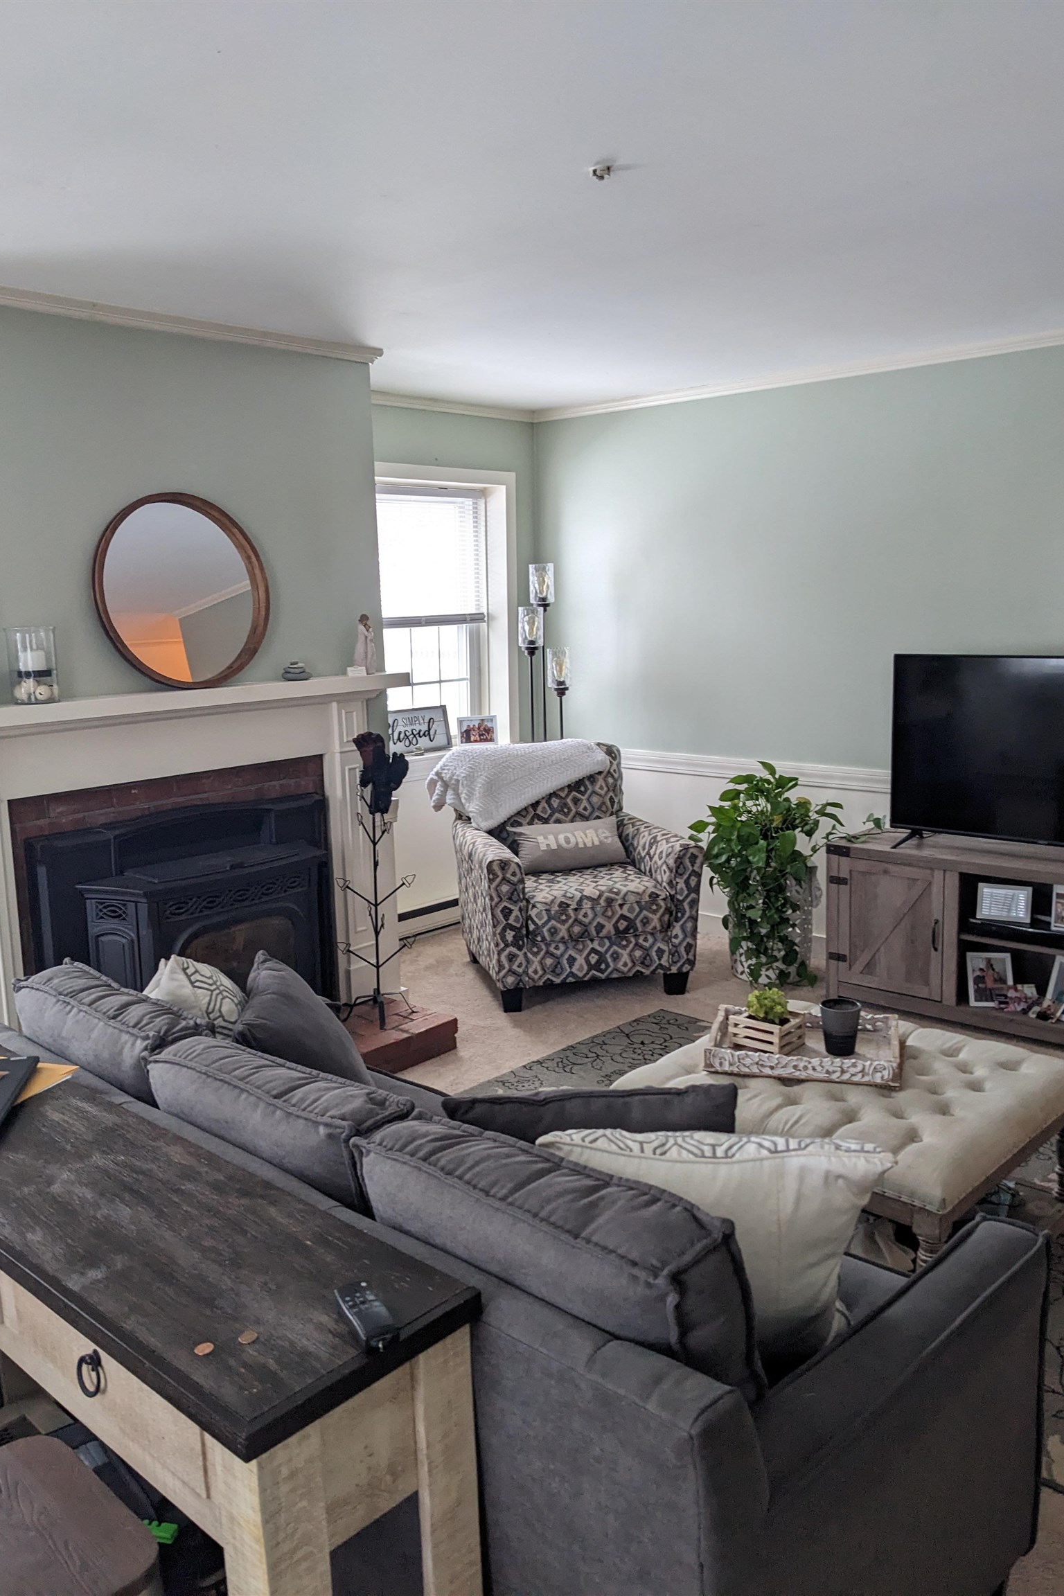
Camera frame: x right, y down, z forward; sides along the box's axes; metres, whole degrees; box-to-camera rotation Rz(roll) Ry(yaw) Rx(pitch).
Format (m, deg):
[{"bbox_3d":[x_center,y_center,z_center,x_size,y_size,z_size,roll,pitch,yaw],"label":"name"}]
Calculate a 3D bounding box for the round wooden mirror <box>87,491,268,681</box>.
[{"bbox_3d":[-1.080,-0.644,3.891,0.050,0.605,0.605,2,9,42],"label":"round wooden mirror"}]

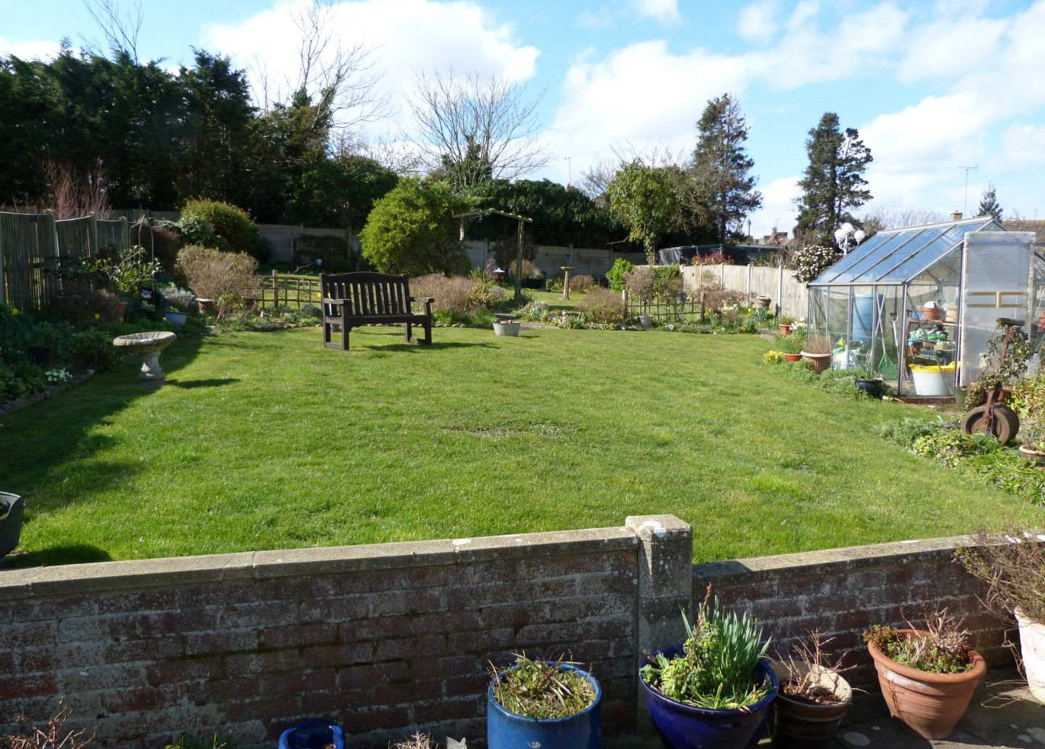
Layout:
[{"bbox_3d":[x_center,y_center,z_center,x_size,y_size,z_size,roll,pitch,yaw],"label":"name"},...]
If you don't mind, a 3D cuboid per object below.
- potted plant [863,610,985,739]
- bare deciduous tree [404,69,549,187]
[{"bbox_3d":[1.333,0.972,2.497,0.360,0.390,0.360,-1,6,0],"label":"potted plant"},{"bbox_3d":[-1.997,-9.428,36.159,6.813,9.971,6.600,-1,7,0],"label":"bare deciduous tree"}]

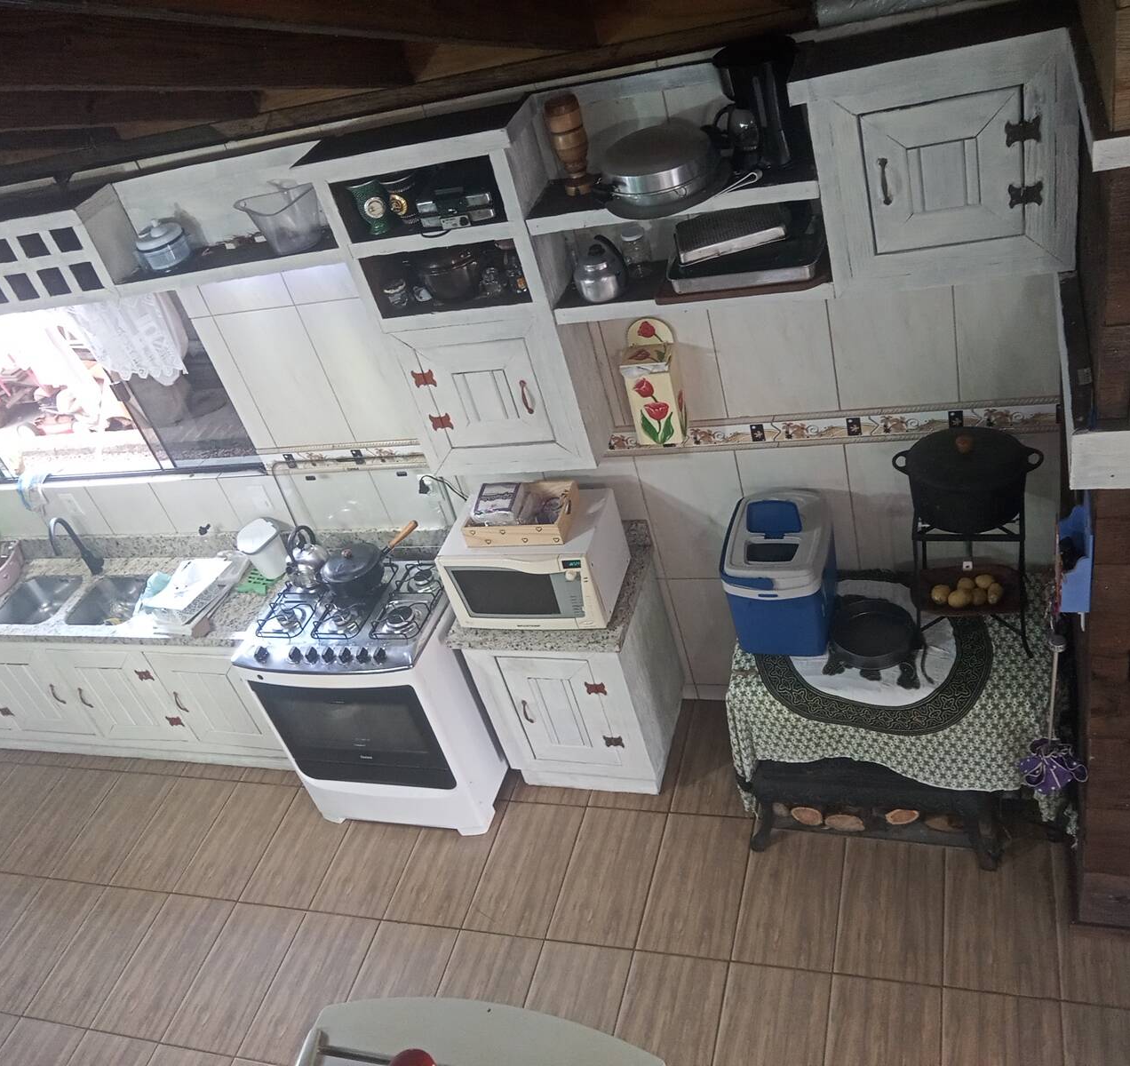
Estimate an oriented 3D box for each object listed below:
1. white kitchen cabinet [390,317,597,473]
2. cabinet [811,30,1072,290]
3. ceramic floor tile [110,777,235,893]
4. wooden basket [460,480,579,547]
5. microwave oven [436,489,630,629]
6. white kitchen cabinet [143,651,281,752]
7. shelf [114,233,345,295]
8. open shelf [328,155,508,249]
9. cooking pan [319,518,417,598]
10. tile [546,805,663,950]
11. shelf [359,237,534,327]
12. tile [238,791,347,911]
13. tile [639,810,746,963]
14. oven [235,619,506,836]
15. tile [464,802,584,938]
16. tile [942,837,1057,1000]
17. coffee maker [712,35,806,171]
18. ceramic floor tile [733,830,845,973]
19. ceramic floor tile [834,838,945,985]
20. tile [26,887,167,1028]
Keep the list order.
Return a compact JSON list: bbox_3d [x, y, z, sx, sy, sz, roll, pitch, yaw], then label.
[{"bbox_3d":[-0.204,-0.496,3.771,0.589,0.553,0.240,-1,39,22],"label":"white kitchen cabinet"},{"bbox_3d":[0.963,-0.951,2.916,0.593,0.590,0.240,-1,39,22],"label":"cabinet"},{"bbox_3d":[-1.611,1.246,4.773,0.320,0.010,0.559,-2,39,22],"label":"ceramic floor tile"},{"bbox_3d":[-0.144,-0.069,3.967,0.360,0.098,0.250,-1,39,22],"label":"wooden basket"},{"bbox_3d":[-0.086,0.090,3.971,0.550,0.323,0.375,-2,39,22],"label":"microwave oven"},{"bbox_3d":[-1.340,0.545,4.859,0.490,0.565,0.475,-2,39,22],"label":"white kitchen cabinet"},{"bbox_3d":[-1.027,-0.884,3.676,0.890,0.048,0.237,-2,39,22],"label":"shelf"},{"bbox_3d":[-0.382,-0.999,3.323,0.527,0.215,0.237,-2,39,22],"label":"open shelf"},{"bbox_3d":[-0.693,0.091,4.182,0.385,0.175,0.230,-19,35,0],"label":"cooking pan"},{"bbox_3d":[0.163,1.200,4.038,0.316,0.010,0.554,-1,39,22],"label":"tile"},{"bbox_3d":[-0.315,-0.807,3.466,0.522,0.228,0.237,-2,39,22],"label":"shelf"},{"bbox_3d":[-1.071,1.291,4.752,0.332,0.010,0.582,-1,39,22],"label":"tile"},{"bbox_3d":[0.482,1.251,4.111,0.332,0.010,0.582,-1,39,22],"label":"tile"},{"bbox_3d":[-0.672,0.639,4.497,0.740,0.900,0.605,-1,39,22],"label":"oven"},{"bbox_3d":[-0.133,1.208,4.160,0.316,0.010,0.554,-1,39,22],"label":"tile"},{"bbox_3d":[1.346,1.168,3.552,0.320,0.010,0.559,-2,39,22],"label":"tile"},{"bbox_3d":[0.513,-1.091,2.914,0.205,0.295,0.160,-6,37,17],"label":"coffee maker"},{"bbox_3d":[0.754,1.185,3.793,0.316,0.010,0.554,-1,39,22],"label":"ceramic floor tile"},{"bbox_3d":[1.050,1.177,3.671,0.316,0.010,0.554,-1,39,22],"label":"ceramic floor tile"},{"bbox_3d":[-1.856,1.679,4.587,0.332,0.010,0.582,-1,39,22],"label":"tile"}]

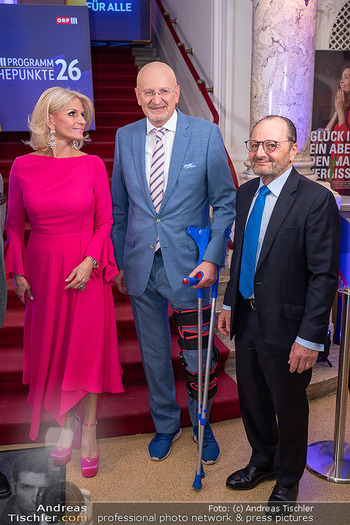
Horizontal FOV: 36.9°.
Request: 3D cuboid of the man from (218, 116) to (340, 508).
[{"bbox_3d":[0.438,0.223,2.288,0.540,1.660,0.370,10,16,44],"label":"man"}]

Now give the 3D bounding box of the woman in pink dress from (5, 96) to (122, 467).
[{"bbox_3d":[-0.514,0.116,2.499,0.540,1.810,0.420,-2,11,-5],"label":"woman in pink dress"}]

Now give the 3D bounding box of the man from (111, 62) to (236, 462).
[{"bbox_3d":[-0.005,0.053,2.542,0.560,1.910,0.420,4,18,17],"label":"man"}]

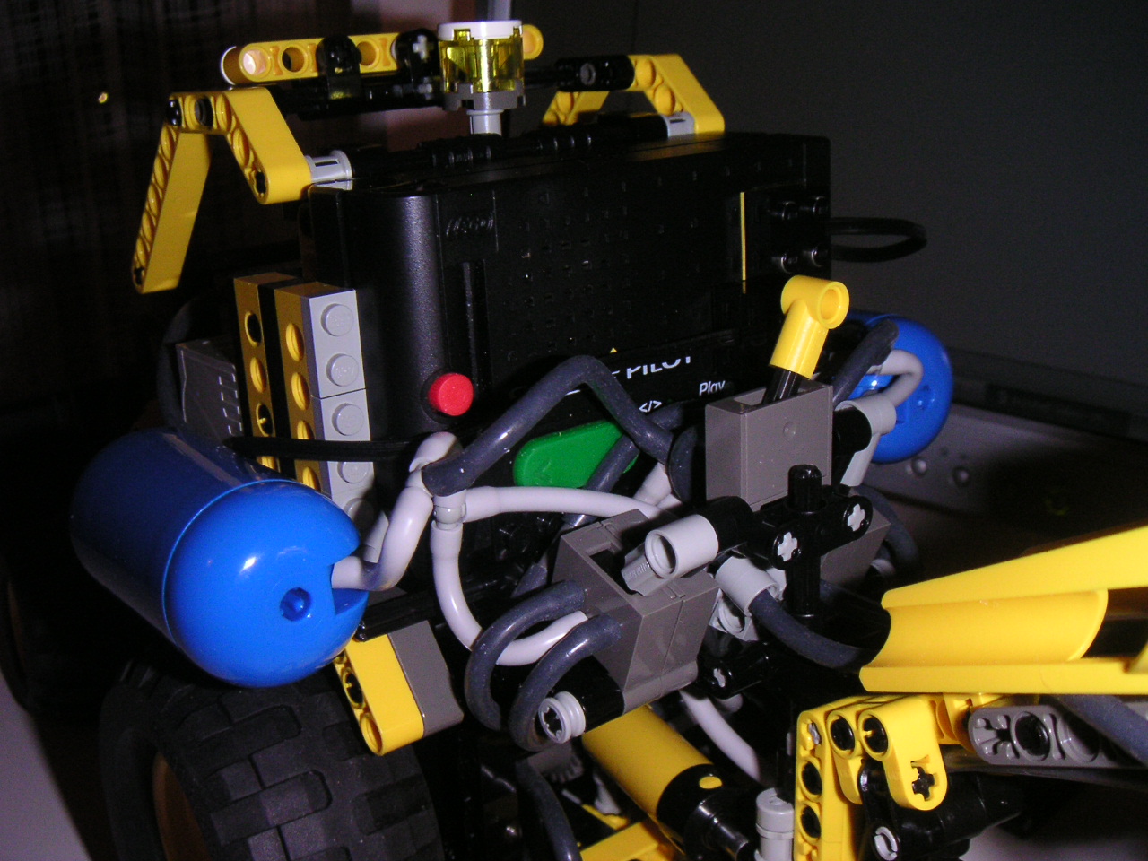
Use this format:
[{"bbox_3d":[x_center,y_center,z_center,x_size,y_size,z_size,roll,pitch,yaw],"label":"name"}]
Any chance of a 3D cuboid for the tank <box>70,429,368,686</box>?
[{"bbox_3d":[-0.060,0.019,0.207,0.031,0.031,0.063,-16,21,-35],"label":"tank"}]

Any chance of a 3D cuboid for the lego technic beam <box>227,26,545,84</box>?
[{"bbox_3d":[-0.038,-0.079,0.265,0.072,0.008,0.008,-16,21,-34],"label":"lego technic beam"}]

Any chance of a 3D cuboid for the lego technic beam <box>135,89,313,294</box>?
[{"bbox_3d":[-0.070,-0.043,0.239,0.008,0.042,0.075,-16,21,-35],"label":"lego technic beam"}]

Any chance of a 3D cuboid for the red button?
[{"bbox_3d":[-0.019,-0.006,0.193,0.006,0.006,0.003,-16,21,-35],"label":"red button"}]

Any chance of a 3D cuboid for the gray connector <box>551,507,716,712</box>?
[{"bbox_3d":[0.009,0.030,0.209,0.016,0.023,0.024,-16,43,-35],"label":"gray connector"}]

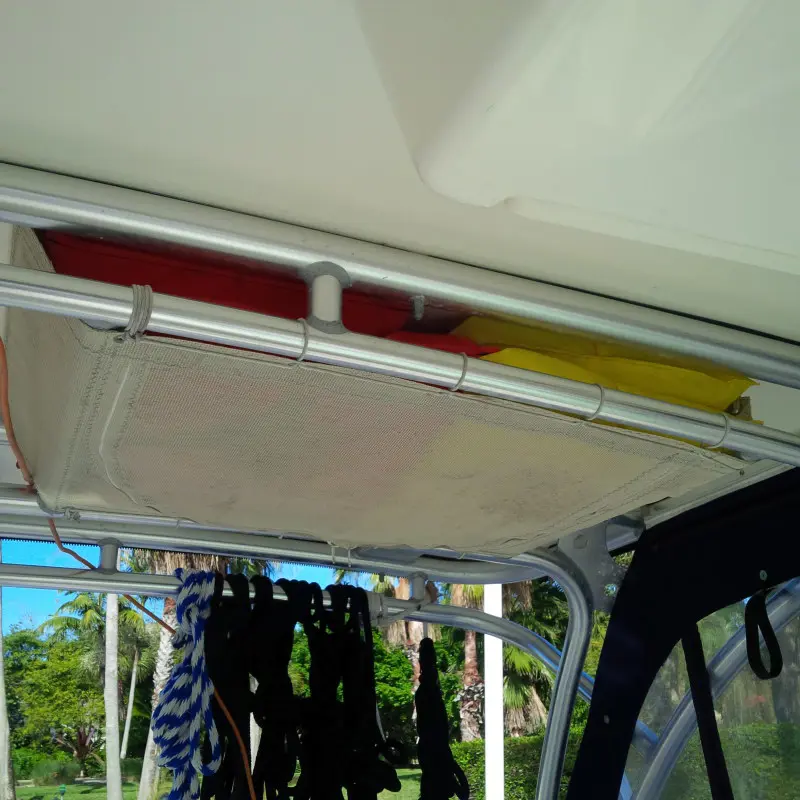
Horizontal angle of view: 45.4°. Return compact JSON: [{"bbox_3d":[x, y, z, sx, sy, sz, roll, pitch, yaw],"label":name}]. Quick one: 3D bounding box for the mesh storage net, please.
[{"bbox_3d":[-0.073,0.052,1.422,0.977,0.155,0.745,9,-23,-20],"label":"mesh storage net"}]

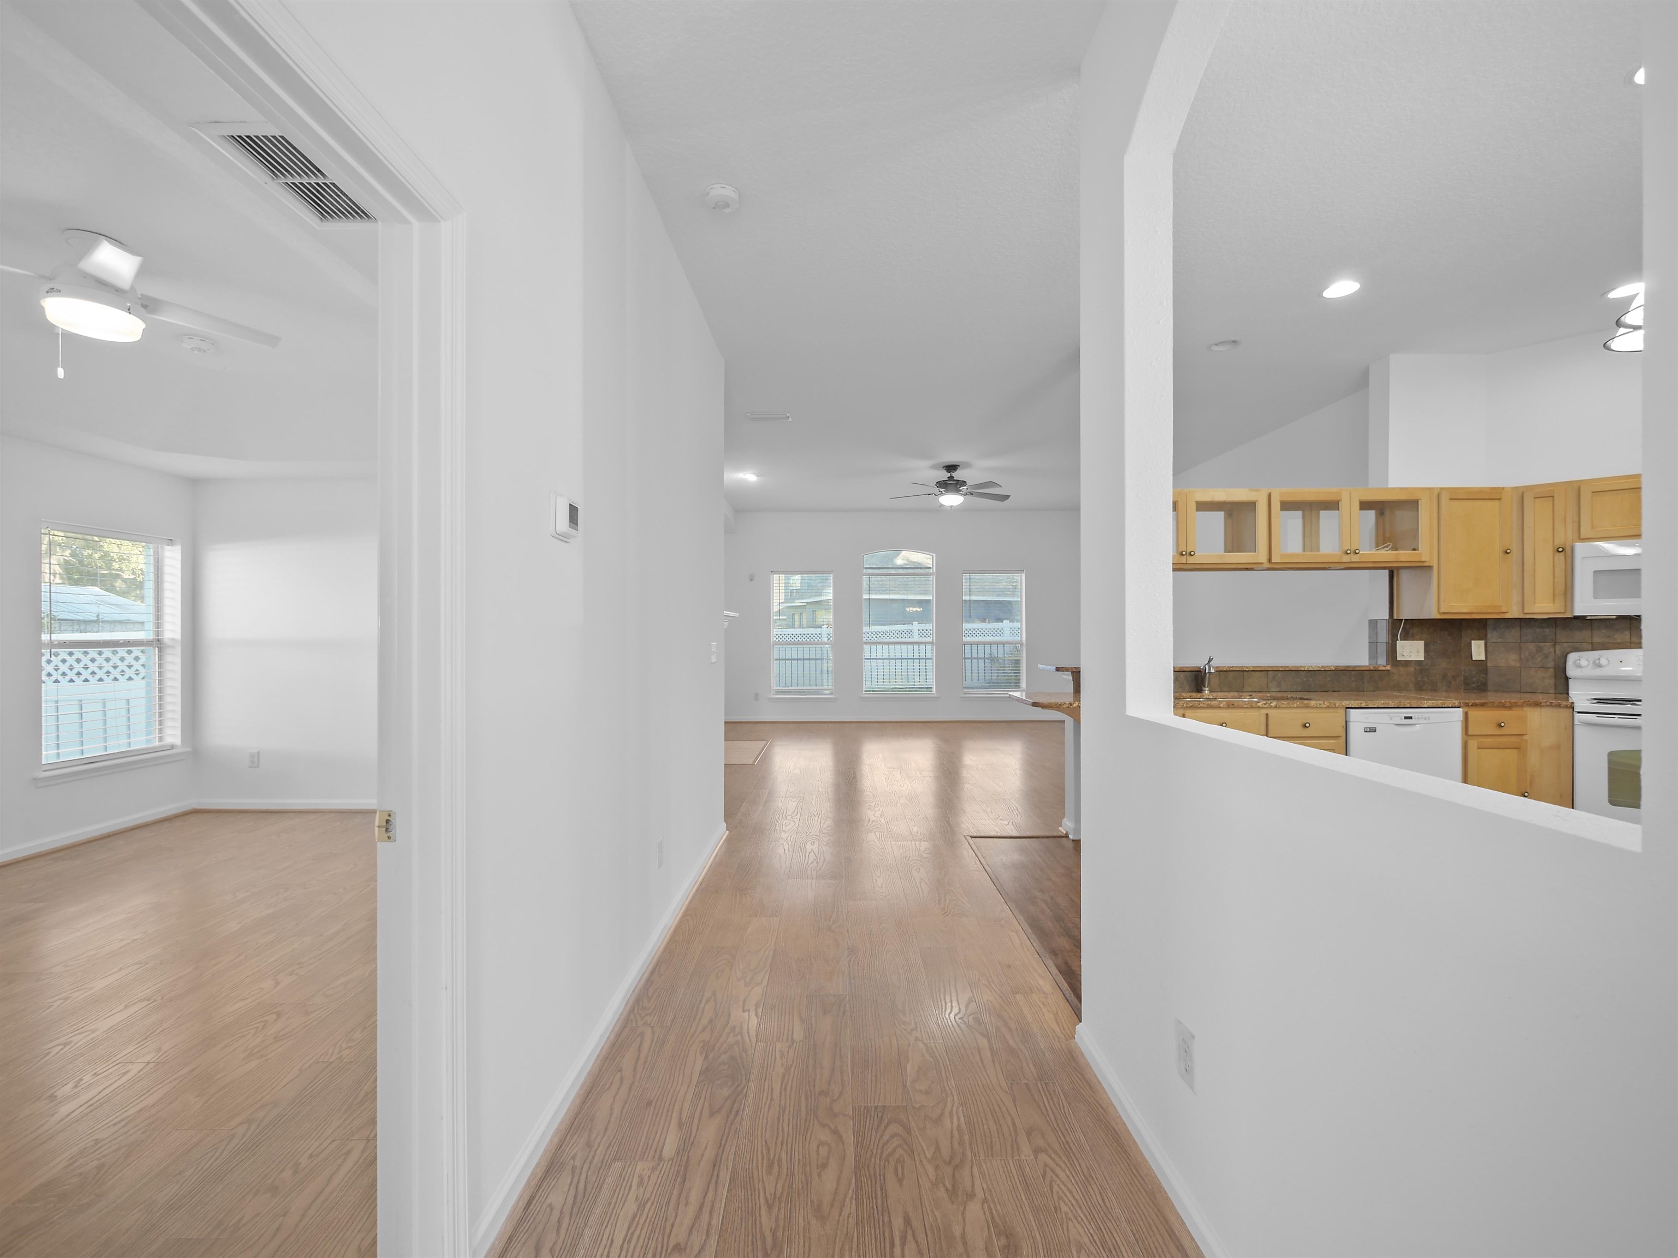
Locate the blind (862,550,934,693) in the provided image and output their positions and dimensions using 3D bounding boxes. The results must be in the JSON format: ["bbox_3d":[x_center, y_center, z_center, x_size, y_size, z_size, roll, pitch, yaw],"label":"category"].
[{"bbox_3d":[0.850,-0.091,9.780,1.040,2.040,0.060,0,0,0],"label":"blind"}]

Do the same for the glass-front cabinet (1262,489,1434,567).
[{"bbox_3d":[2.980,-0.590,4.090,0.970,0.456,0.325,0,0,0],"label":"glass-front cabinet"}]

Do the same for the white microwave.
[{"bbox_3d":[4.384,-0.274,3.546,0.760,0.400,0.400,-1,-1,45],"label":"white microwave"}]

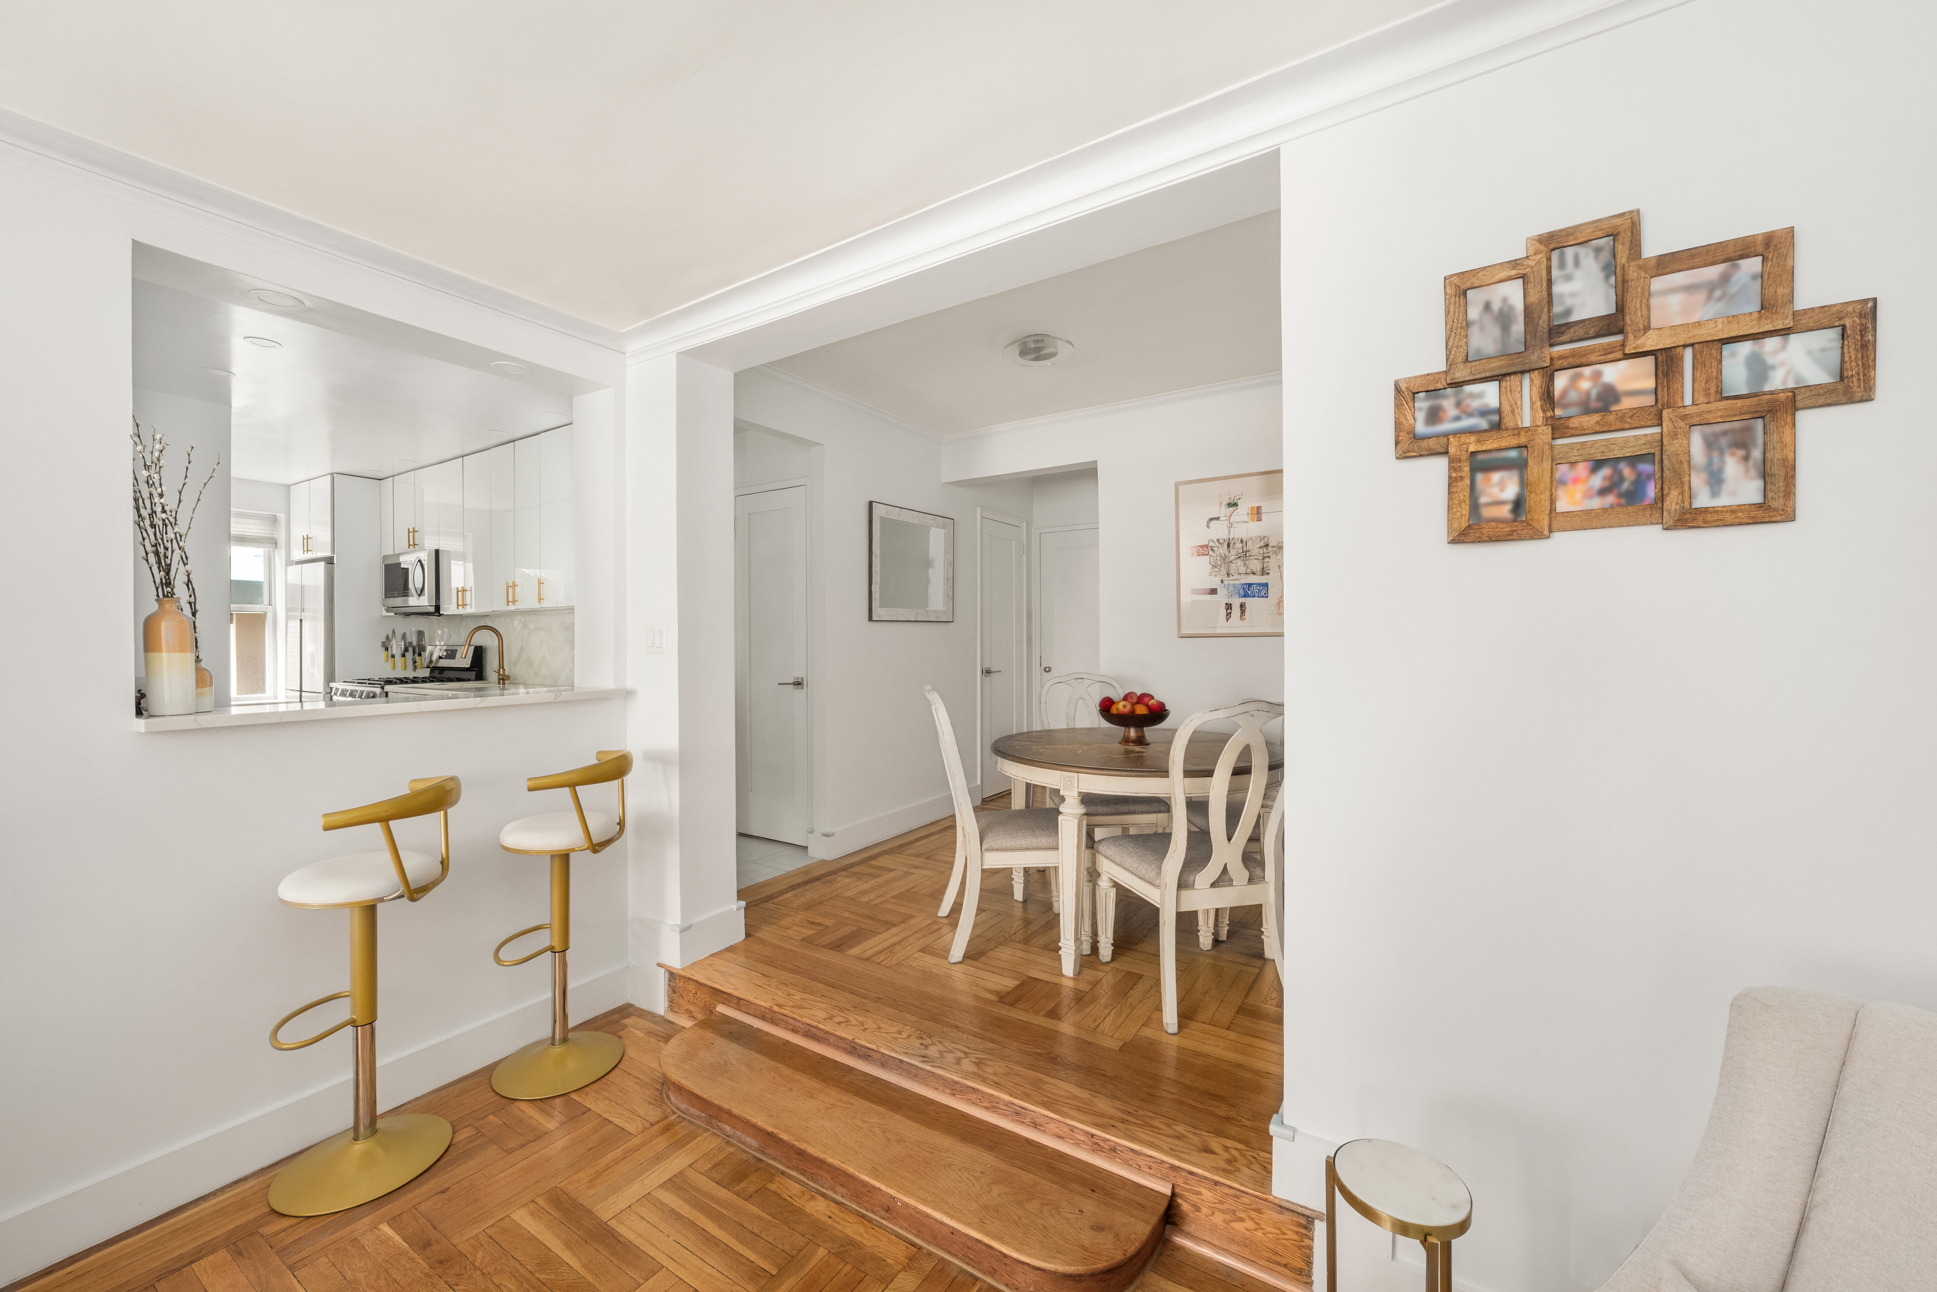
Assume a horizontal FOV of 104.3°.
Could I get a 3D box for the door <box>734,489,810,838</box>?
[{"bbox_3d":[-1.206,0.124,4.647,0.620,2.145,0.045,0,0,33],"label":"door"}]

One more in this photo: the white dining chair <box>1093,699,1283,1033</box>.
[{"bbox_3d":[0.784,0.682,2.608,0.510,1.030,0.650,0,0,-11],"label":"white dining chair"}]

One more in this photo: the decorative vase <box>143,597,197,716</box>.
[{"bbox_3d":[-2.087,0.027,1.970,0.095,0.305,0.095,0,0,33],"label":"decorative vase"}]

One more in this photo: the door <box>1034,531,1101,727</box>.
[{"bbox_3d":[0.925,0.119,5.904,0.760,2.050,0.050,0,0,33],"label":"door"}]

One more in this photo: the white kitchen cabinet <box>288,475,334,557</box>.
[{"bbox_3d":[-4.673,-0.934,5.783,0.850,0.560,0.600,0,0,33],"label":"white kitchen cabinet"}]

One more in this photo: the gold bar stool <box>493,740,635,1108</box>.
[{"bbox_3d":[-1.346,0.878,2.518,0.440,1.050,0.550,0,0,-7],"label":"gold bar stool"}]

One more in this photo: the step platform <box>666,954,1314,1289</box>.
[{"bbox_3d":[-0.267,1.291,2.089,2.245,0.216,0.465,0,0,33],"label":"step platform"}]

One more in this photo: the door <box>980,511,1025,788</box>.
[{"bbox_3d":[0.244,0.090,5.756,0.050,2.060,0.590,0,0,33],"label":"door"}]

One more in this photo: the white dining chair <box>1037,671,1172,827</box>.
[{"bbox_3d":[0.652,0.675,3.796,0.500,1.030,0.640,0,0,-12],"label":"white dining chair"}]

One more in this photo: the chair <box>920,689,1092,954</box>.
[{"bbox_3d":[0.145,0.665,3.063,0.630,1.015,0.490,0,0,-7],"label":"chair"}]

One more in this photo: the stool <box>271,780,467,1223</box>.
[{"bbox_3d":[-1.636,0.891,2.062,0.440,1.030,0.490,0,0,-16],"label":"stool"}]

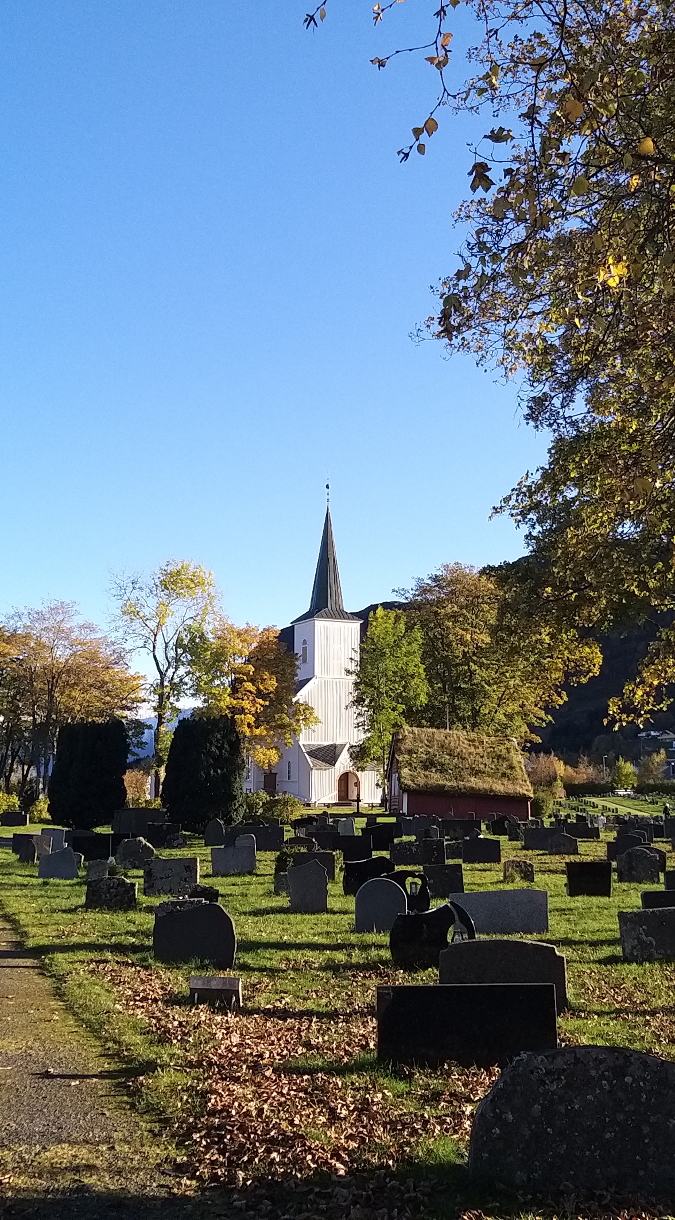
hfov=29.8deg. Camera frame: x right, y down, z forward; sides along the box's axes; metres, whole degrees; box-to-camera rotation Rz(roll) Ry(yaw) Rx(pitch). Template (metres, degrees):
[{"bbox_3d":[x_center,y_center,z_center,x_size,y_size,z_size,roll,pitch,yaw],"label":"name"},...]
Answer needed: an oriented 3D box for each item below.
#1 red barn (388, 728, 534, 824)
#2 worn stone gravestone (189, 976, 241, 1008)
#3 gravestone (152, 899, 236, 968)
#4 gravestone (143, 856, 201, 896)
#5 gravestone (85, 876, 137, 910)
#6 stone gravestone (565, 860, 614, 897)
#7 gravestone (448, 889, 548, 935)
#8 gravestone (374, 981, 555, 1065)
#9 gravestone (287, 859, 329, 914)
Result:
[{"bbox_3d":[7.191,9.855,75.815,7.700,5.100,6.000,1,-8,-7],"label":"red barn"},{"bbox_3d":[-0.916,2.875,9.550,0.370,0.210,0.210,0,-8,3],"label":"worn stone gravestone"},{"bbox_3d":[-1.244,2.842,11.152,0.722,0.590,0.140,0,-8,0],"label":"gravestone"},{"bbox_3d":[-2.486,4.000,19.030,0.804,0.561,0.160,-1,-8,5],"label":"gravestone"},{"bbox_3d":[-2.893,3.635,16.306,0.642,0.414,0.150,0,-8,0],"label":"gravestone"},{"bbox_3d":[3.571,3.820,18.018,0.665,0.511,0.140,0,-8,0],"label":"stone gravestone"},{"bbox_3d":[1.712,3.226,13.537,1.045,0.475,0.140,0,-8,0],"label":"gravestone"},{"bbox_3d":[0.735,2.384,7.321,1.025,0.460,0.120,0,-8,2],"label":"gravestone"},{"bbox_3d":[-0.378,3.616,16.609,0.524,0.669,0.140,-1,-8,3],"label":"gravestone"}]

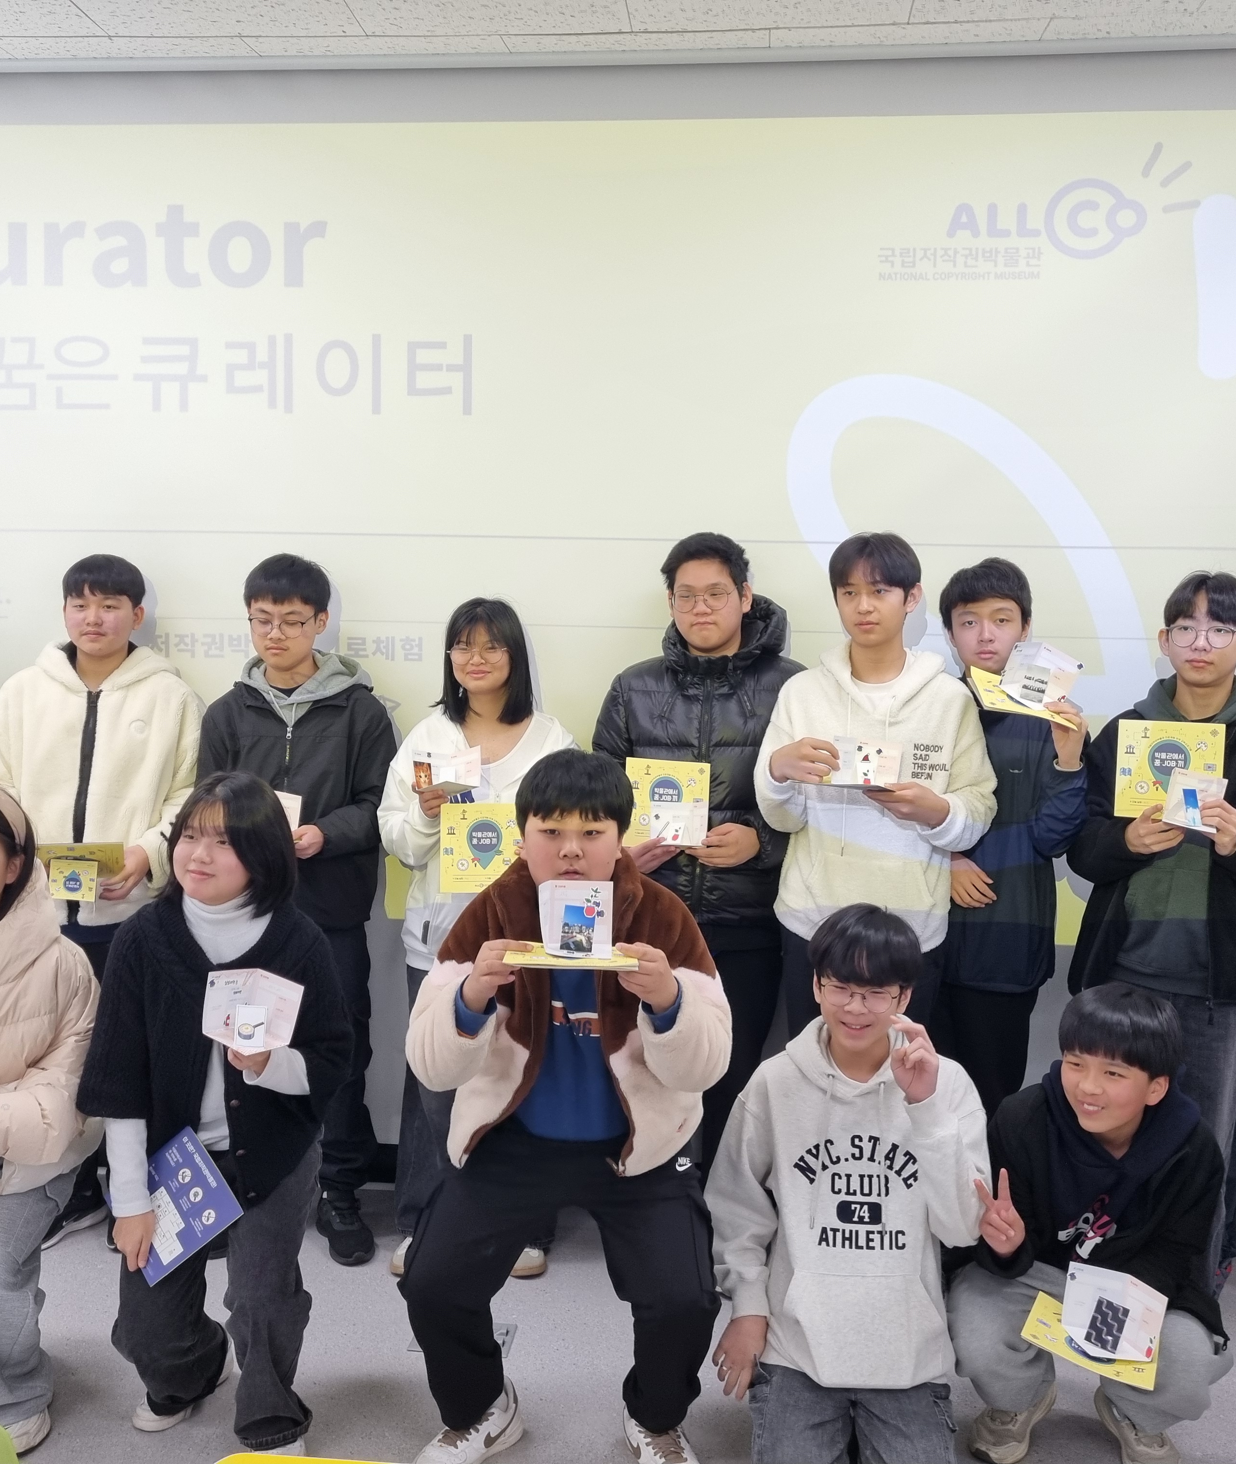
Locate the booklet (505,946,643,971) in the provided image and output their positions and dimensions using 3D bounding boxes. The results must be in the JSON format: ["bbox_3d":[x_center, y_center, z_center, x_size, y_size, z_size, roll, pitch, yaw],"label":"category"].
[{"bbox_3d":[-0.075,0.361,2.375,0.210,0.008,0.190,0,2,0],"label":"booklet"}]

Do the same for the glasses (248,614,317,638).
[{"bbox_3d":[-0.751,-0.237,3.246,0.140,0.047,0.130,2,17,6],"label":"glasses"}]

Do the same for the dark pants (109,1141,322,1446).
[{"bbox_3d":[-0.726,0.994,2.653,0.341,0.520,0.420,2,7,12],"label":"dark pants"}]

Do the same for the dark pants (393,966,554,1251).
[{"bbox_3d":[-0.344,0.813,3.428,0.400,0.770,0.270,1,7,-2],"label":"dark pants"}]

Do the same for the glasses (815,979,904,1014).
[{"bbox_3d":[0.413,0.432,2.483,0.138,0.046,0.135,3,8,15],"label":"glasses"}]

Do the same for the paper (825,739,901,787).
[{"bbox_3d":[0.491,0.062,2.925,0.150,0.100,0.085,1,-3,0],"label":"paper"}]

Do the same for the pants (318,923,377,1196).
[{"bbox_3d":[-0.773,0.759,3.489,0.390,0.780,0.260,1,7,0],"label":"pants"}]

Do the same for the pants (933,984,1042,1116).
[{"bbox_3d":[0.841,0.738,3.360,0.320,0.910,0.250,1,7,6],"label":"pants"}]

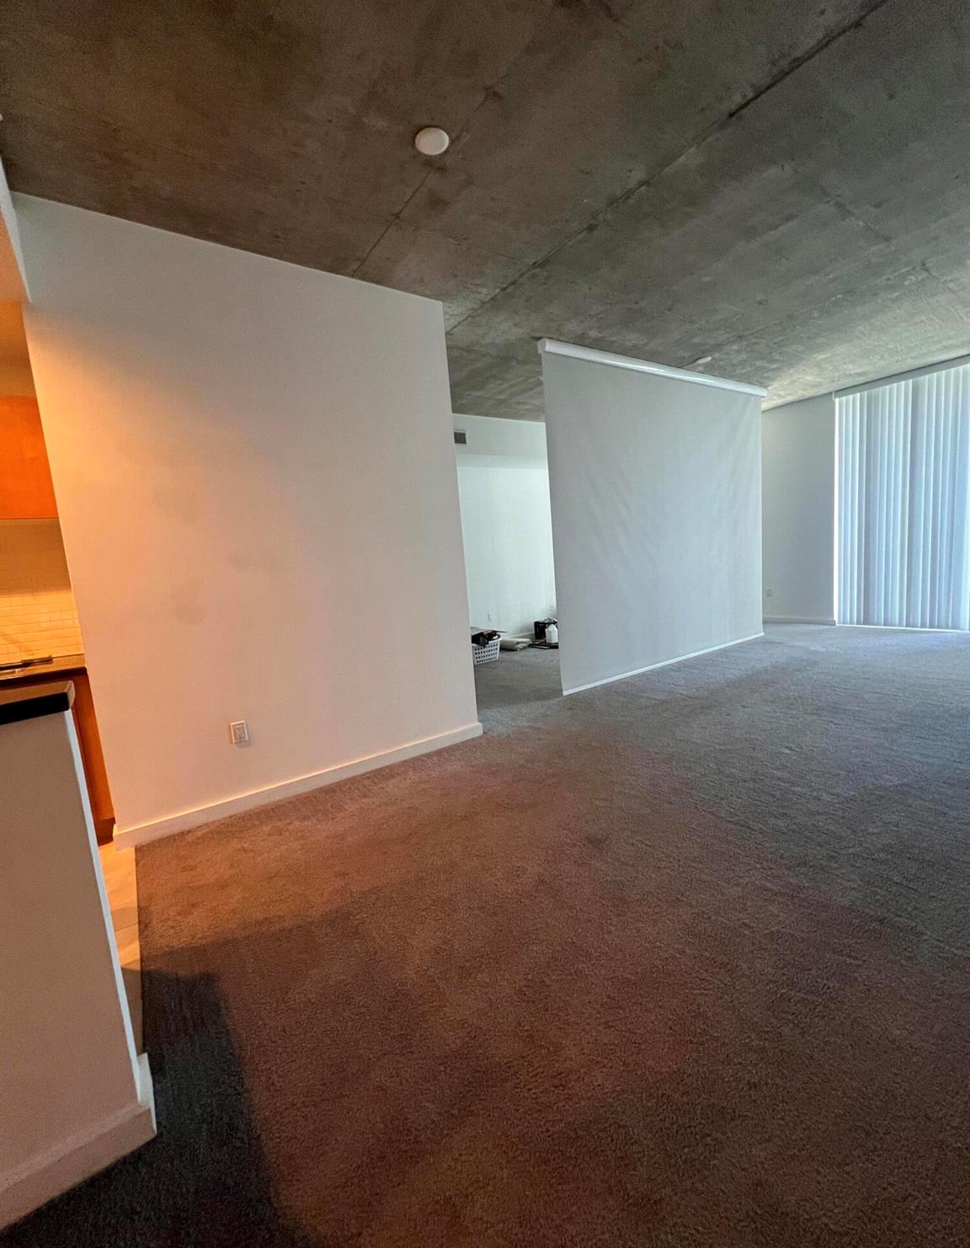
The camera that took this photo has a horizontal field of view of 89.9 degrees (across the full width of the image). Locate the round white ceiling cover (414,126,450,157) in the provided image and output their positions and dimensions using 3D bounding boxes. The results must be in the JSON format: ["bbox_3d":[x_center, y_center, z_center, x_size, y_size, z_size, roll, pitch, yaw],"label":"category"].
[{"bbox_3d":[-0.209,-1.904,1.921,0.129,0.020,0.129,-4,8,1],"label":"round white ceiling cover"}]

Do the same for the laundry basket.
[{"bbox_3d":[-0.129,0.350,6.504,0.470,0.270,0.610,-9,8,-33],"label":"laundry basket"}]

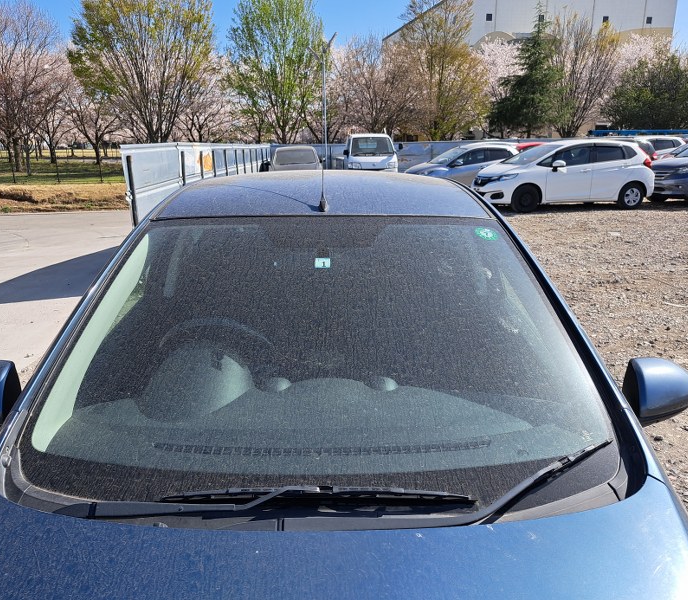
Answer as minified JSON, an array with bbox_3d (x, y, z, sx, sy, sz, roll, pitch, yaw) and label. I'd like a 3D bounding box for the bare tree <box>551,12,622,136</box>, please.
[{"bbox_3d":[16.254,-14.569,37.446,4.390,8.400,4.170,-1,17,0],"label":"bare tree"}]

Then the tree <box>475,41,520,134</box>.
[{"bbox_3d":[11.629,-15.330,41.376,3.650,7.640,3.650,-1,17,0],"label":"tree"}]

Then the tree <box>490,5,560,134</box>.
[{"bbox_3d":[11.811,-14.387,36.436,4.530,8.700,4.310,-1,17,0],"label":"tree"}]

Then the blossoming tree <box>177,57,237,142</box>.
[{"bbox_3d":[-8.722,-12.083,34.958,3.910,6.010,3.710,-1,17,0],"label":"blossoming tree"}]

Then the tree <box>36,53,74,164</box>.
[{"bbox_3d":[-17.639,-11.659,34.002,2.640,6.450,2.640,-1,17,0],"label":"tree"}]

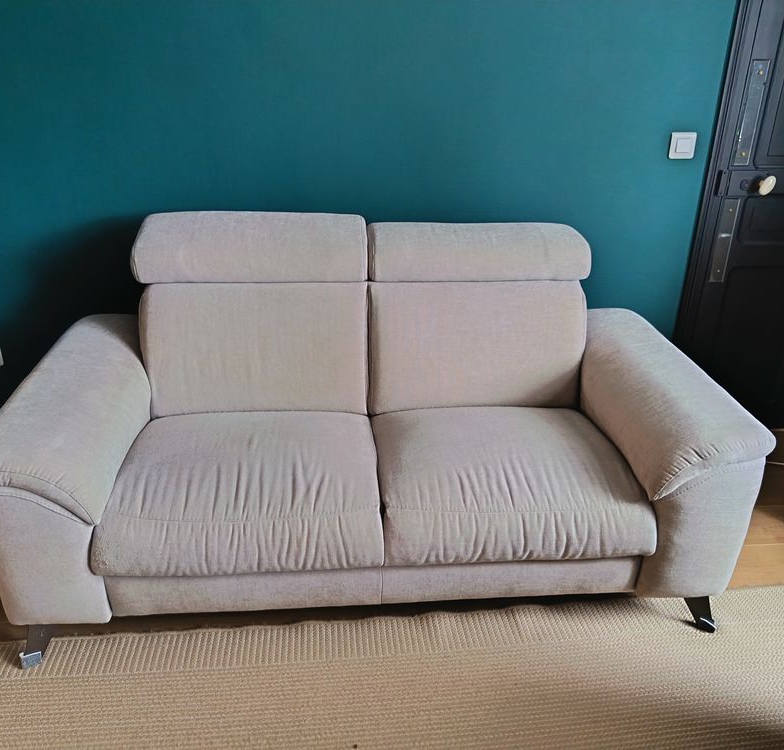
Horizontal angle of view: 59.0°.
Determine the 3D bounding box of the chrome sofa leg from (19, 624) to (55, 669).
[{"bbox_3d":[-0.816,0.607,1.606,0.072,0.134,0.070,-1,23,-5],"label":"chrome sofa leg"}]

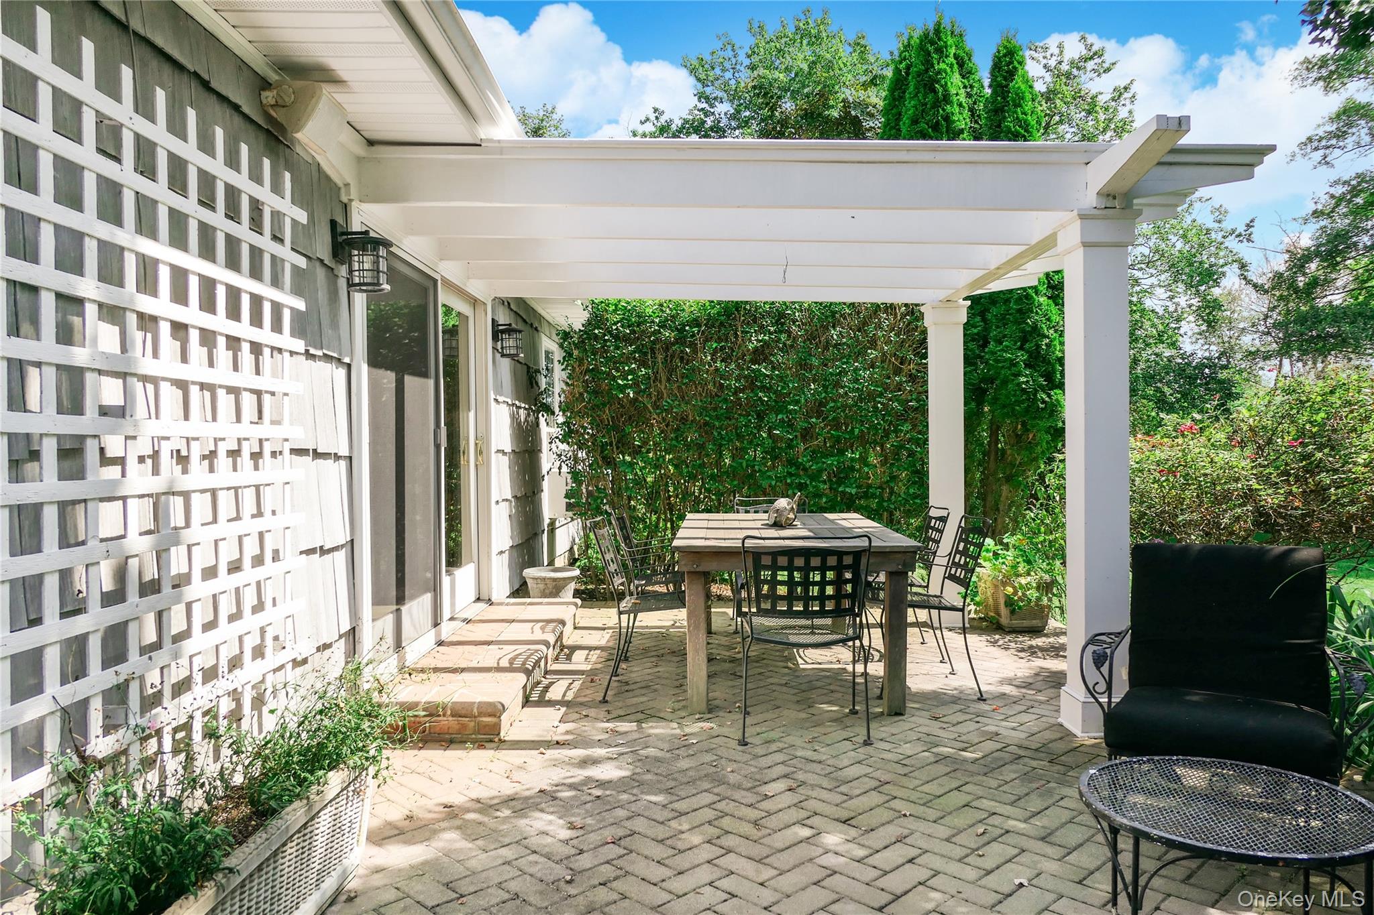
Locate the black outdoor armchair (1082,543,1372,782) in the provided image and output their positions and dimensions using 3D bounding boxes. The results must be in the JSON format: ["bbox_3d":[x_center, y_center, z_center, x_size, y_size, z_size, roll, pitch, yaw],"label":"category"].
[{"bbox_3d":[1.650,0.715,2.860,0.720,0.880,0.780,0,0,26],"label":"black outdoor armchair"}]

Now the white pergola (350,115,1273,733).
[{"bbox_3d":[0.530,-0.070,5.030,3.800,2.450,3.500,0,0,0],"label":"white pergola"}]

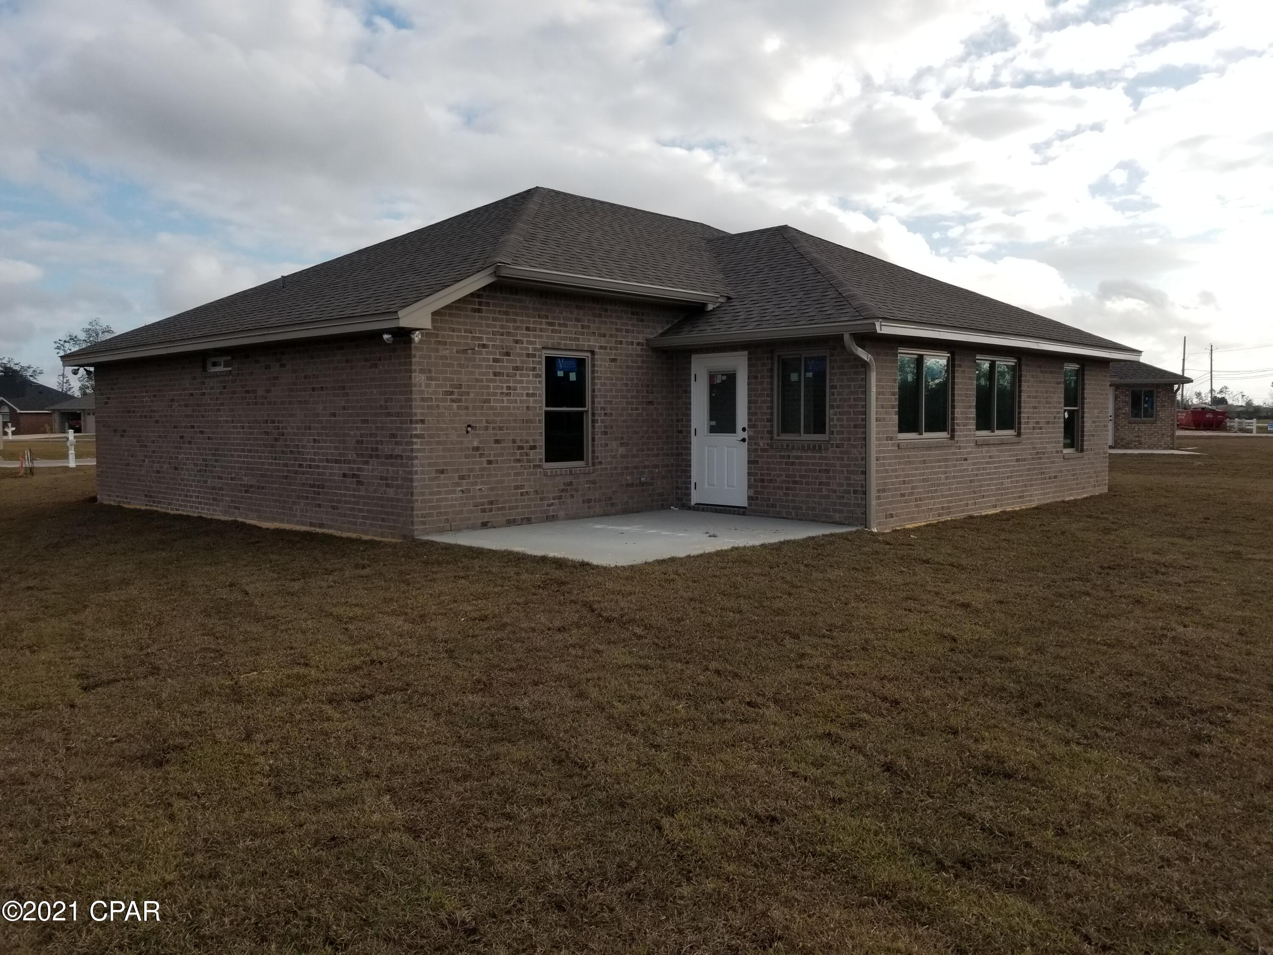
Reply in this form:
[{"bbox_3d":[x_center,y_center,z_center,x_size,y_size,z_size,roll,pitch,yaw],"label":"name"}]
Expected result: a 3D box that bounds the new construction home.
[{"bbox_3d":[0.171,-2.549,18.513,14.610,5.700,16.290,4,6,44],"label":"new construction home"}]

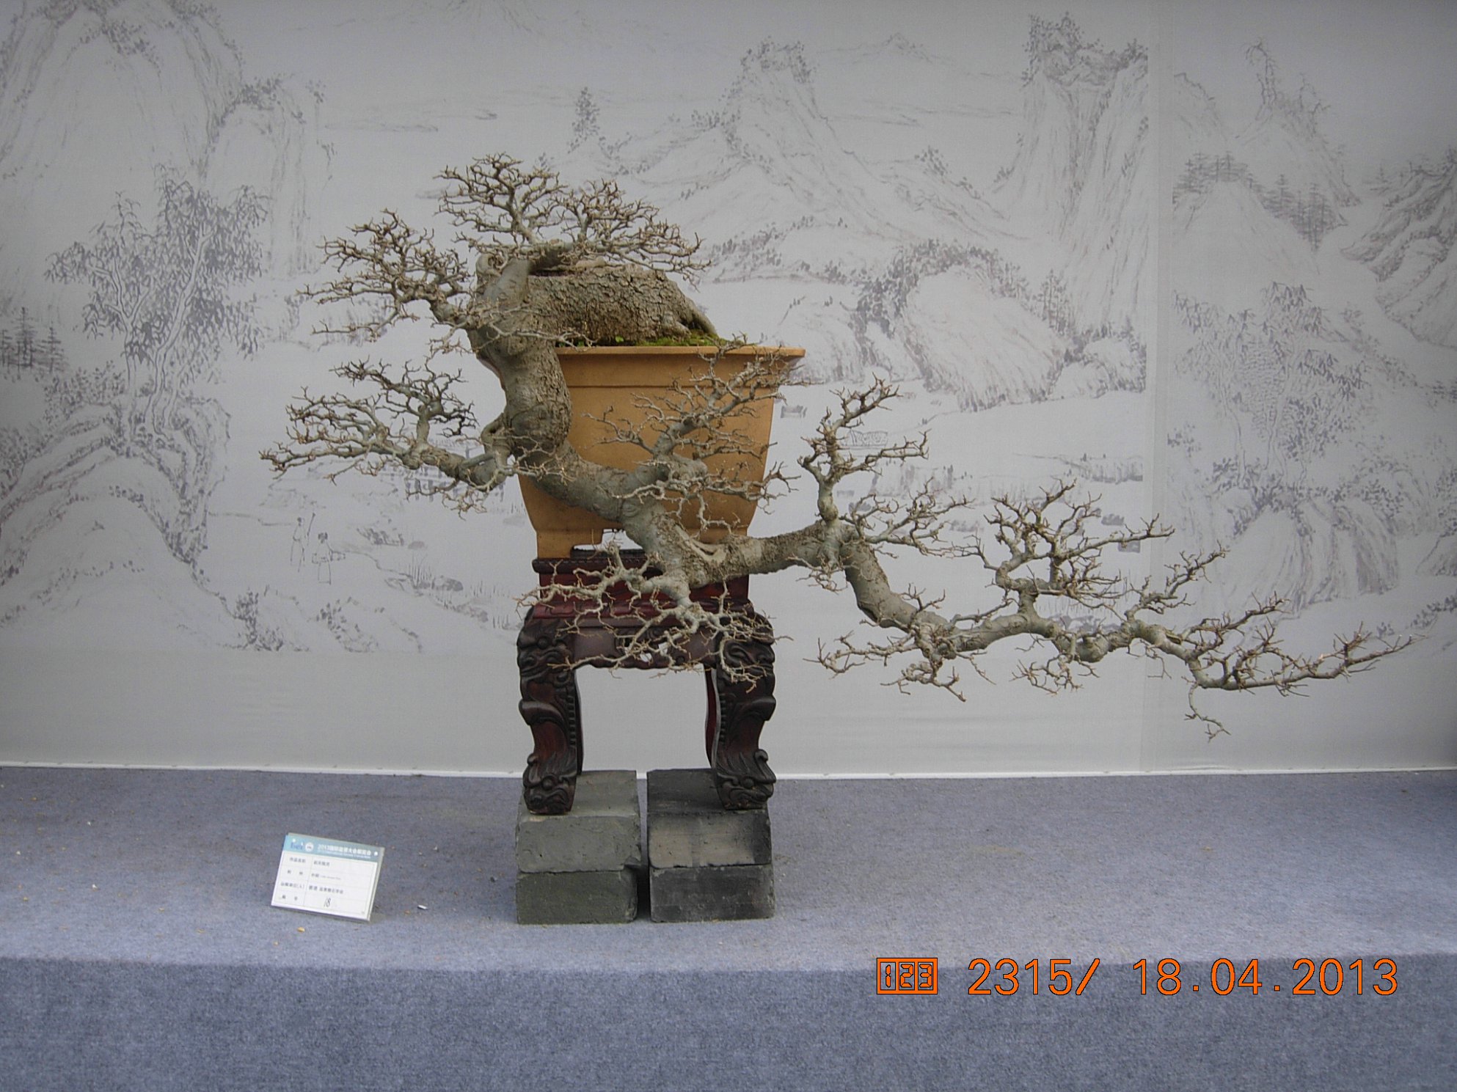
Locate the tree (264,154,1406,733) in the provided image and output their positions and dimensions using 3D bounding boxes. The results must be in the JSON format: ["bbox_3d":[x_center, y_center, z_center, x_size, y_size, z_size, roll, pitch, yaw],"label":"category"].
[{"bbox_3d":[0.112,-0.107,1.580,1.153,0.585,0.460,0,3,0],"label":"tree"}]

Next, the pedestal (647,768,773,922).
[{"bbox_3d":[-0.025,0.318,1.642,0.124,0.106,0.250,0,3,-4],"label":"pedestal"}]

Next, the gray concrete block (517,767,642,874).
[{"bbox_3d":[-0.159,0.292,1.631,0.124,0.053,0.250,0,3,-4],"label":"gray concrete block"}]

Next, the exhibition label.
[{"bbox_3d":[-0.408,0.342,1.561,0.124,0.075,0.012,1,-20,22],"label":"exhibition label"}]

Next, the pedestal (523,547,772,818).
[{"bbox_3d":[-0.091,0.134,1.639,0.261,0.261,0.255,0,3,-4],"label":"pedestal"}]

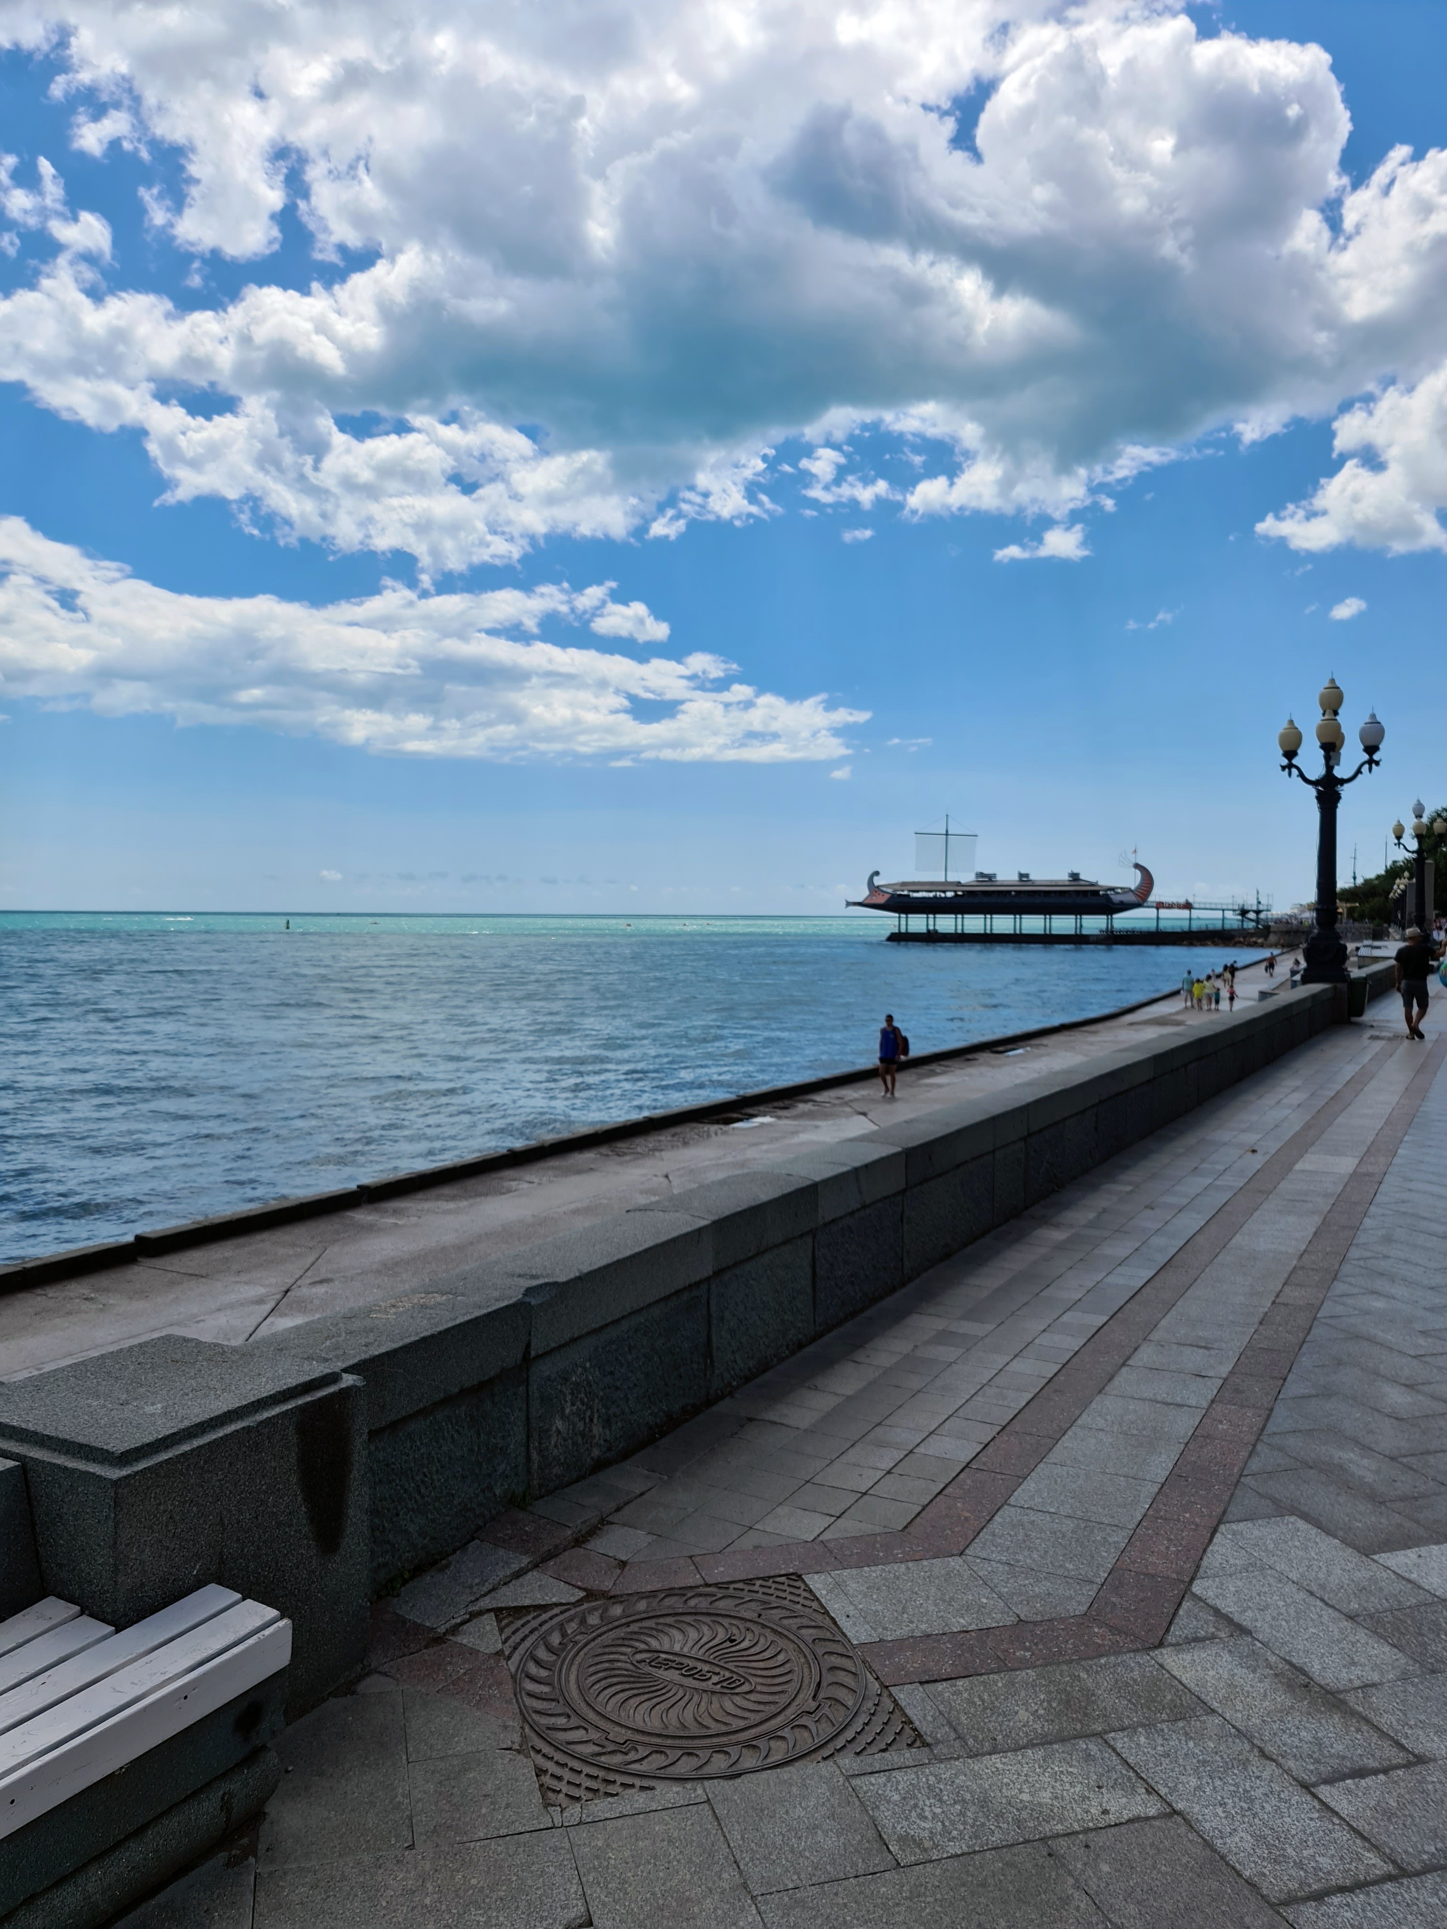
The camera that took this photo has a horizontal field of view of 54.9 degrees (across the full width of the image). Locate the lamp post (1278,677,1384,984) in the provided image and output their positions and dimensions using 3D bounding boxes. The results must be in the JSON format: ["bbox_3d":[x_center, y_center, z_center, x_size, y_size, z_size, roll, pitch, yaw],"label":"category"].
[{"bbox_3d":[10.867,-2.417,24.850,1.780,5.500,1.780,2,2,29],"label":"lamp post"}]

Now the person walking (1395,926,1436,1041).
[{"bbox_3d":[10.647,0.261,21.400,0.640,1.719,0.450,2,2,31],"label":"person walking"}]

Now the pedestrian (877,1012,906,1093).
[{"bbox_3d":[3.715,1.978,30.697,0.520,1.802,0.450,2,2,29],"label":"pedestrian"}]

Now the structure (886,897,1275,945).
[{"bbox_3d":[69.564,-8.635,276.685,75.089,8.729,9.000,1,2,25],"label":"structure"}]

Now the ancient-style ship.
[{"bbox_3d":[55.064,-18.211,282.531,62.880,23.754,9.500,1,2,25],"label":"ancient-style ship"}]

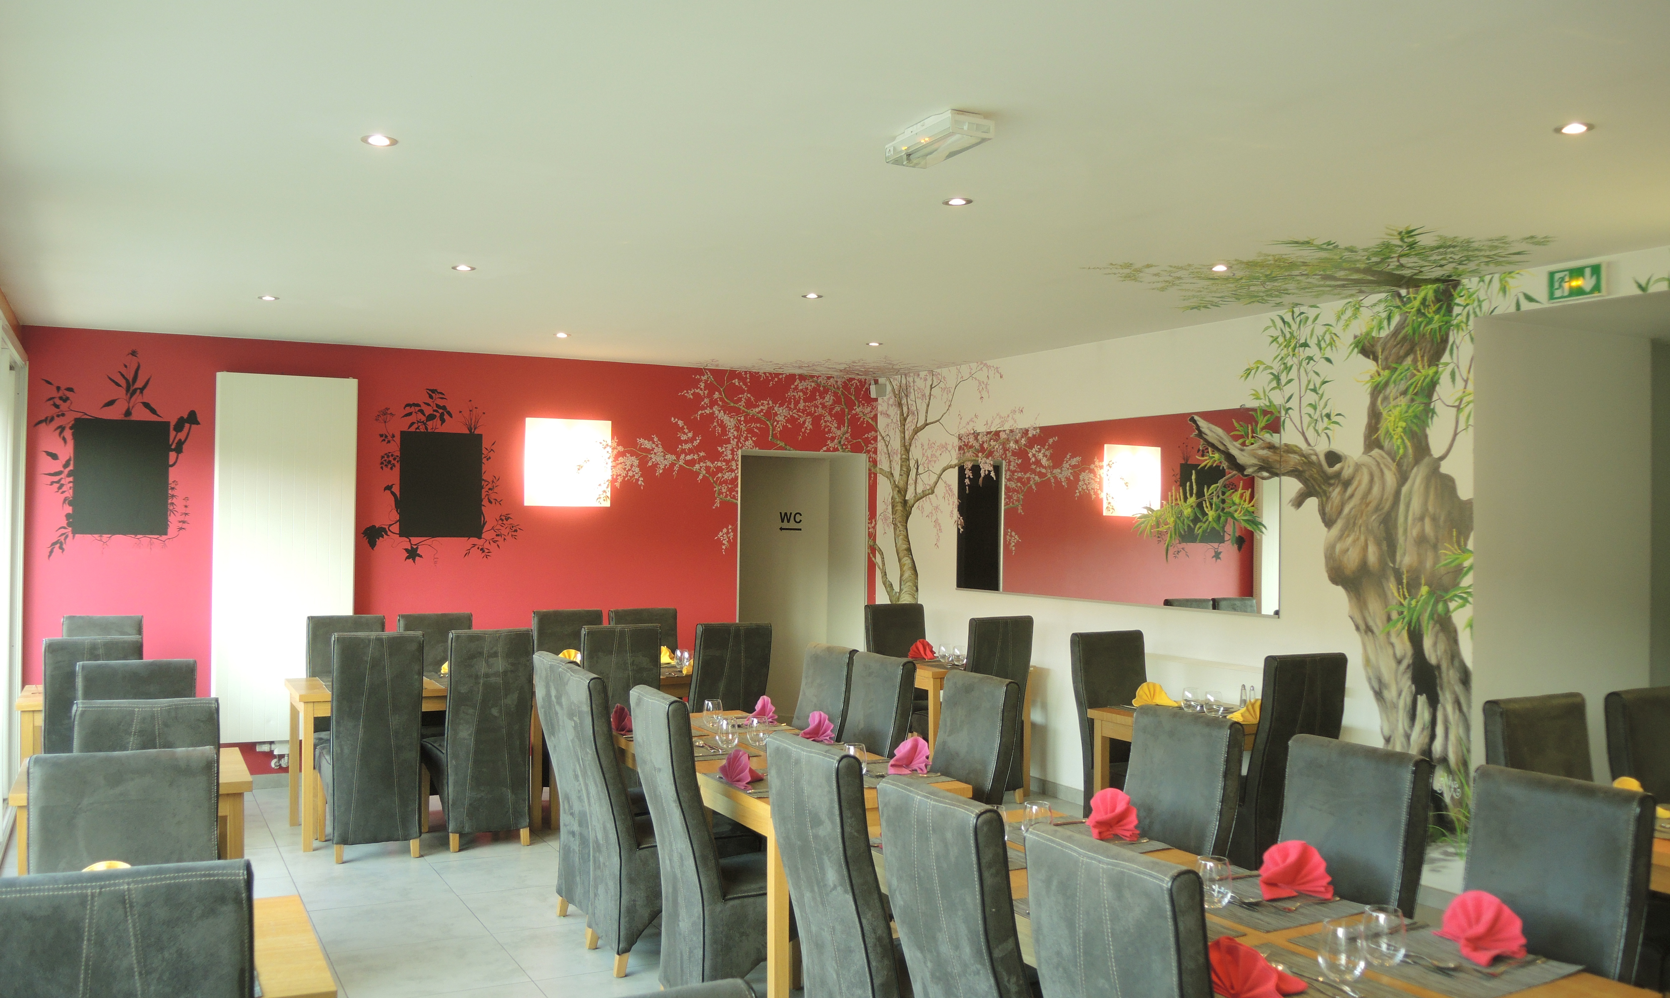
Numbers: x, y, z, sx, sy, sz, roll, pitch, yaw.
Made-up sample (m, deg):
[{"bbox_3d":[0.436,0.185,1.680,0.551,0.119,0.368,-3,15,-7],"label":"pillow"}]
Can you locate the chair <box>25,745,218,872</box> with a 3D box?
[{"bbox_3d":[-1.565,1.124,2.909,0.450,1.070,0.600,1,-1,-23],"label":"chair"}]

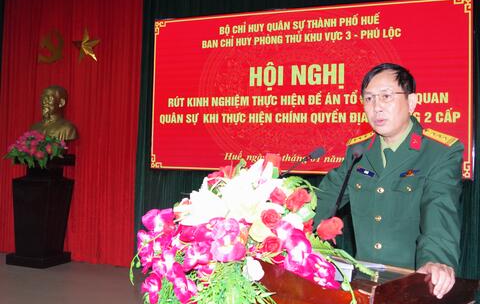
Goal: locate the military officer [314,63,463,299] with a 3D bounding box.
[{"bbox_3d":[0.504,0.510,1.414,0.560,1.650,0.430,1,-1,45],"label":"military officer"}]

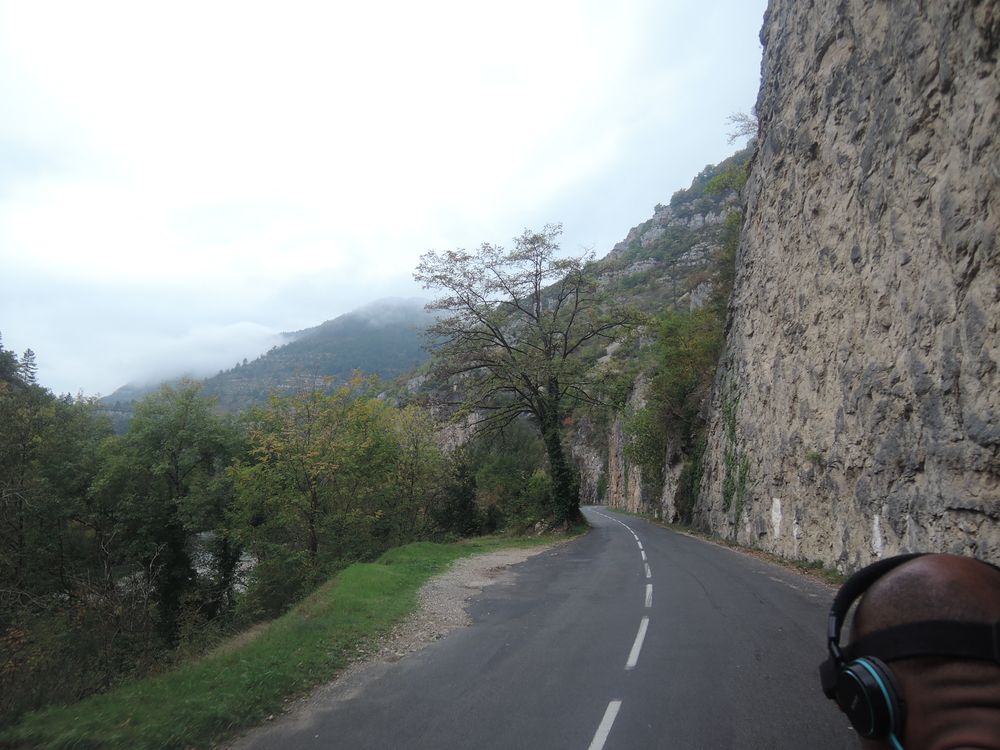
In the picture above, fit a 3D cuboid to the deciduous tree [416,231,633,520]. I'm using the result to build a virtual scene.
[{"bbox_3d":[1.600,-0.200,43.200,14.000,18.600,13.000,0,-10,0],"label":"deciduous tree"}]

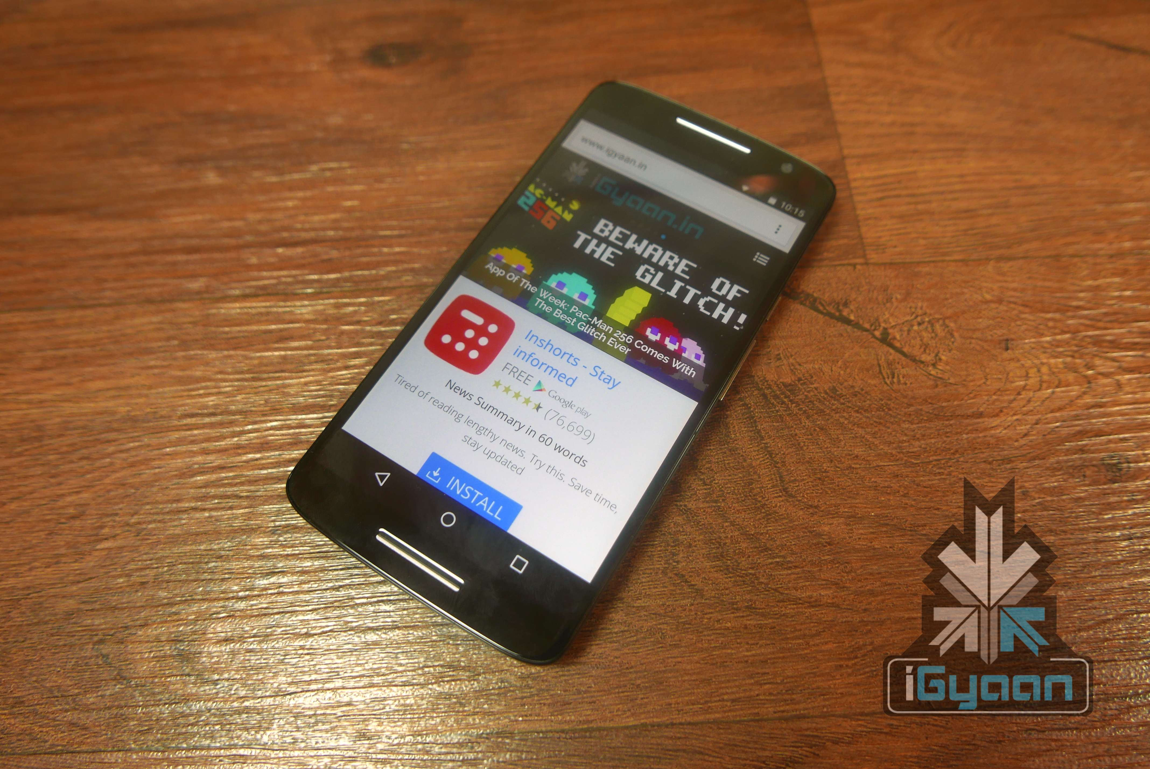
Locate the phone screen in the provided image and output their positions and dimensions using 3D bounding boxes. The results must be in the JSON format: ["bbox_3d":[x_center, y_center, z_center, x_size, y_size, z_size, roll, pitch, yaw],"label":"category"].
[{"bbox_3d":[0.004,-0.017,0.192,0.069,0.002,0.113,29,70,13],"label":"phone screen"}]

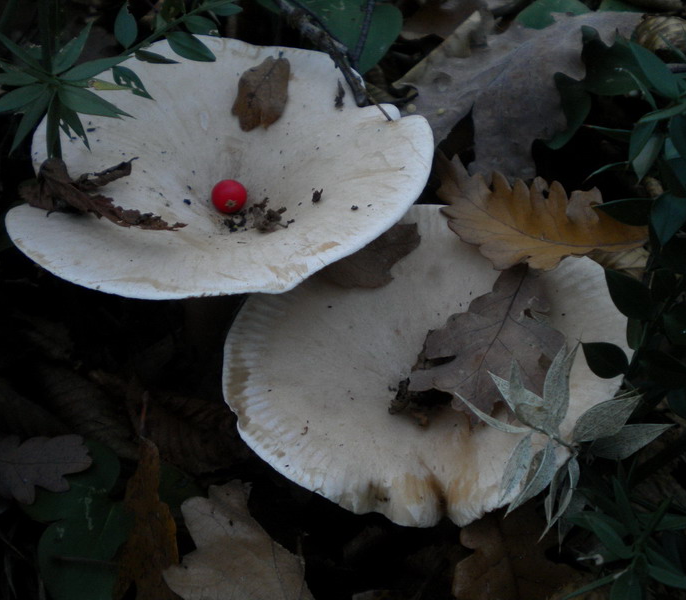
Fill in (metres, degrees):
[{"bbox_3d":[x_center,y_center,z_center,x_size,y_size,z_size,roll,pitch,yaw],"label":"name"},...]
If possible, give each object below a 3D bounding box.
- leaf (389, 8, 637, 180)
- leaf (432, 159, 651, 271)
[{"bbox_3d":[0.101,-0.117,0.417,0.140,0.032,0.102,-26,61,-12],"label":"leaf"},{"bbox_3d":[0.079,-0.034,0.338,0.094,0.020,0.056,22,56,12],"label":"leaf"}]

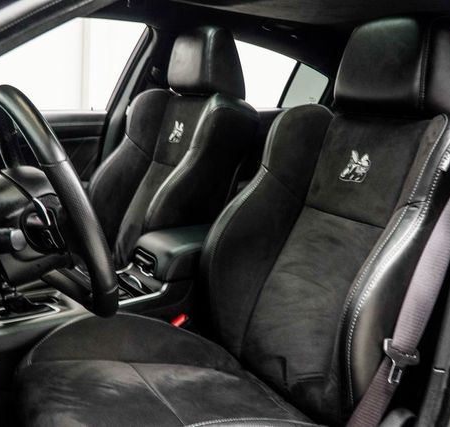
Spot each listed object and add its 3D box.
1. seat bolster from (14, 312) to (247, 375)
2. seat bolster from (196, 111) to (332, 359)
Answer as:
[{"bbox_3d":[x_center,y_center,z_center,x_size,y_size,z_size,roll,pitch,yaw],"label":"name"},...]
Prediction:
[{"bbox_3d":[-0.174,0.307,1.230,0.560,0.130,0.120,13,4,-43],"label":"seat bolster"},{"bbox_3d":[0.076,0.019,1.363,0.180,0.635,0.137,22,-2,-43],"label":"seat bolster"}]

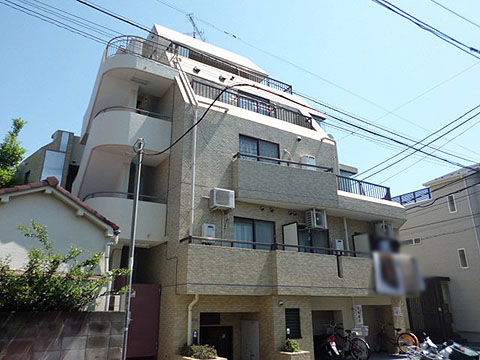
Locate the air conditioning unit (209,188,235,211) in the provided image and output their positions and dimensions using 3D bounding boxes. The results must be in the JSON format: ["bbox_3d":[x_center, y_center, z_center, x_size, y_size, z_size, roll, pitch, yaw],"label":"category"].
[{"bbox_3d":[-0.489,0.583,10.589,0.690,0.540,0.280,11,-22,-29],"label":"air conditioning unit"}]

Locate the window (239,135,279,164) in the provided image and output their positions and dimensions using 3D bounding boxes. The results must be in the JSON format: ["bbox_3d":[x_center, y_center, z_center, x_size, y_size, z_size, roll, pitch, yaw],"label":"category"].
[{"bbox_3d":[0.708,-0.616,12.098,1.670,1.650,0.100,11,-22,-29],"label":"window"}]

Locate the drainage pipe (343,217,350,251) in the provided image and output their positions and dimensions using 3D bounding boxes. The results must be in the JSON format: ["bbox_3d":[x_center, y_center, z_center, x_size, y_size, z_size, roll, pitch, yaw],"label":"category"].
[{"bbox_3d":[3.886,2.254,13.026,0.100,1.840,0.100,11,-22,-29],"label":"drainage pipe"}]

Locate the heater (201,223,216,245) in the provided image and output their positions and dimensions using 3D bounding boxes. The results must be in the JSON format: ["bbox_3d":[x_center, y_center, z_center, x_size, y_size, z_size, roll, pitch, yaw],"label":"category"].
[{"bbox_3d":[-0.865,1.549,10.162,0.360,0.550,0.220,11,-22,-29],"label":"heater"}]

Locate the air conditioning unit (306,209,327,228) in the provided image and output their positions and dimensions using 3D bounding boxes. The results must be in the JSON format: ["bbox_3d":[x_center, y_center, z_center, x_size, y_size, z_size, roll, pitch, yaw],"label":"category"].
[{"bbox_3d":[2.582,1.325,12.036,0.670,0.550,0.280,11,-22,-29],"label":"air conditioning unit"}]

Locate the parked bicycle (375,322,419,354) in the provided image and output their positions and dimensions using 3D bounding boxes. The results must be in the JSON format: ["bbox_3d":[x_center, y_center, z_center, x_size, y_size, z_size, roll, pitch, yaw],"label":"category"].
[{"bbox_3d":[5.621,5.820,13.283,0.570,1.030,1.720,17,-26,-40],"label":"parked bicycle"}]

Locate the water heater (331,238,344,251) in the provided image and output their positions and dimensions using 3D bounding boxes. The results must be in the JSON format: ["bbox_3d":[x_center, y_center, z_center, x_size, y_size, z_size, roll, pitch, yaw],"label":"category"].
[{"bbox_3d":[3.478,2.362,12.650,0.370,0.520,0.220,11,-22,-29],"label":"water heater"}]

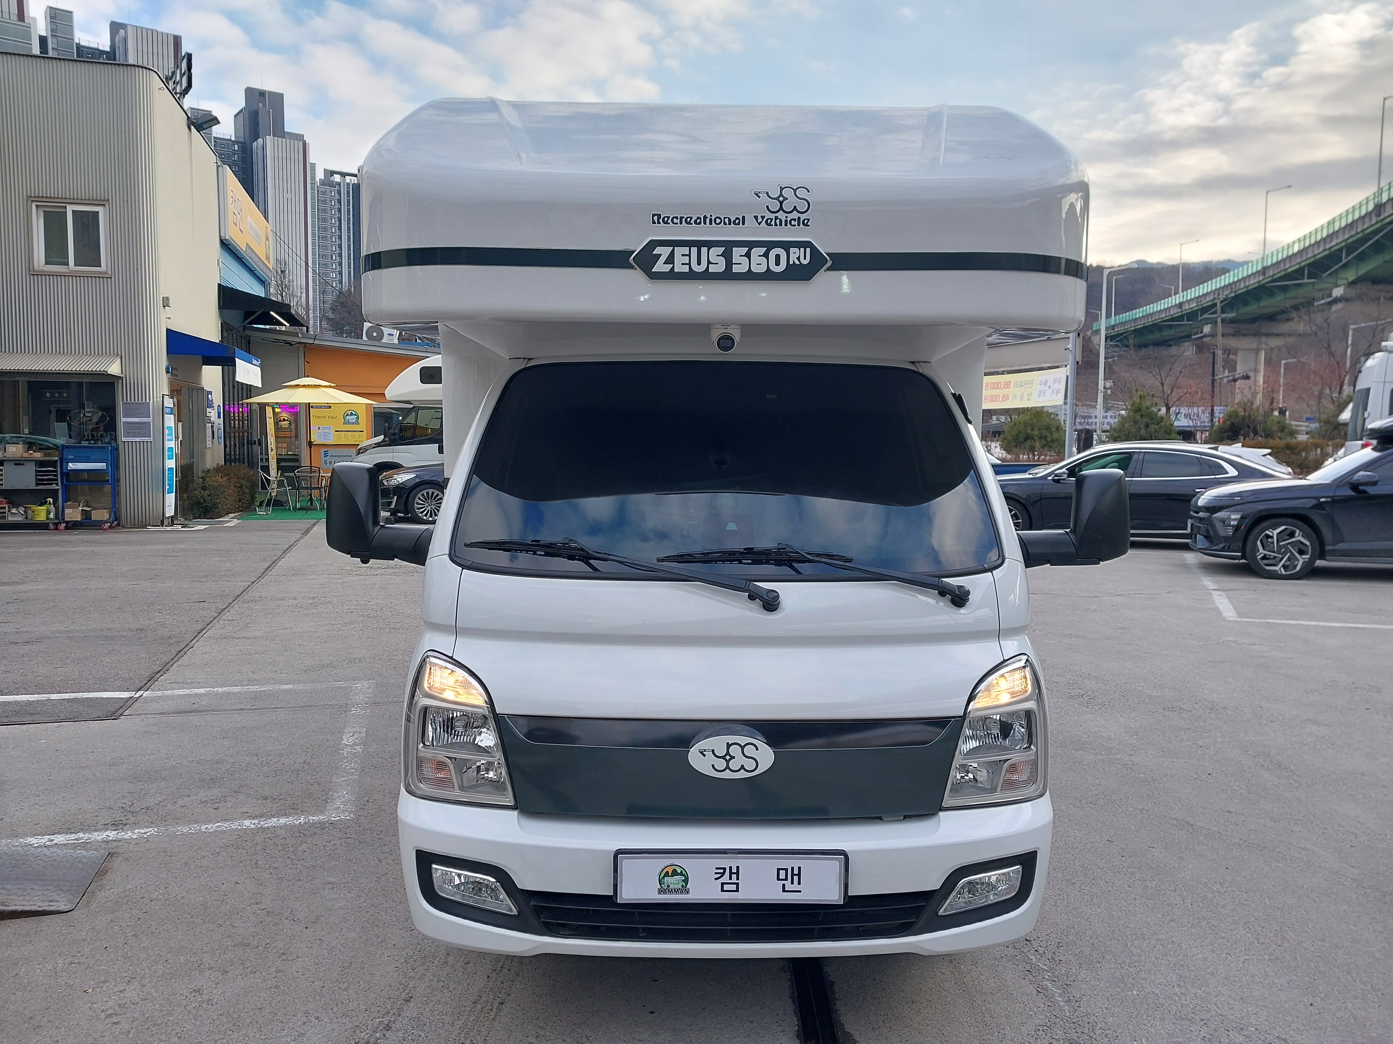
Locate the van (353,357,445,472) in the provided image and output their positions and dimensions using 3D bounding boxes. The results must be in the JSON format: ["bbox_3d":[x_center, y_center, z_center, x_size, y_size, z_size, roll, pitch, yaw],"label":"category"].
[{"bbox_3d":[-4.088,-1.965,25.616,6.600,3.050,2.250,-1,5,-18],"label":"van"}]

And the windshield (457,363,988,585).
[{"bbox_3d":[0.082,-0.171,3.417,1.500,0.790,0.210,1,-35,0],"label":"windshield"}]

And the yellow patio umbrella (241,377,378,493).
[{"bbox_3d":[-7.205,-1.472,22.557,2.600,2.510,2.600,0,5,0],"label":"yellow patio umbrella"}]

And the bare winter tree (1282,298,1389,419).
[{"bbox_3d":[23.575,-5.059,44.730,4.200,6.540,4.200,0,5,0],"label":"bare winter tree"}]

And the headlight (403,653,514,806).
[{"bbox_3d":[-0.602,0.508,3.029,0.334,0.336,0.290,0,5,0],"label":"headlight"}]

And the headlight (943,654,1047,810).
[{"bbox_3d":[0.756,0.514,3.029,0.336,0.333,0.290,0,5,0],"label":"headlight"}]

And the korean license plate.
[{"bbox_3d":[0.080,0.822,2.795,0.530,0.120,0.025,0,-4,0],"label":"korean license plate"}]

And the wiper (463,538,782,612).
[{"bbox_3d":[-0.216,0.125,3.163,0.900,0.090,0.070,10,-30,16],"label":"wiper"}]

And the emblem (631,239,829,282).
[{"bbox_3d":[0.090,-0.694,3.205,0.526,0.120,0.030,0,5,0],"label":"emblem"}]

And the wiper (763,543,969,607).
[{"bbox_3d":[0.310,0.143,3.123,0.844,0.090,0.070,8,-31,-5],"label":"wiper"}]

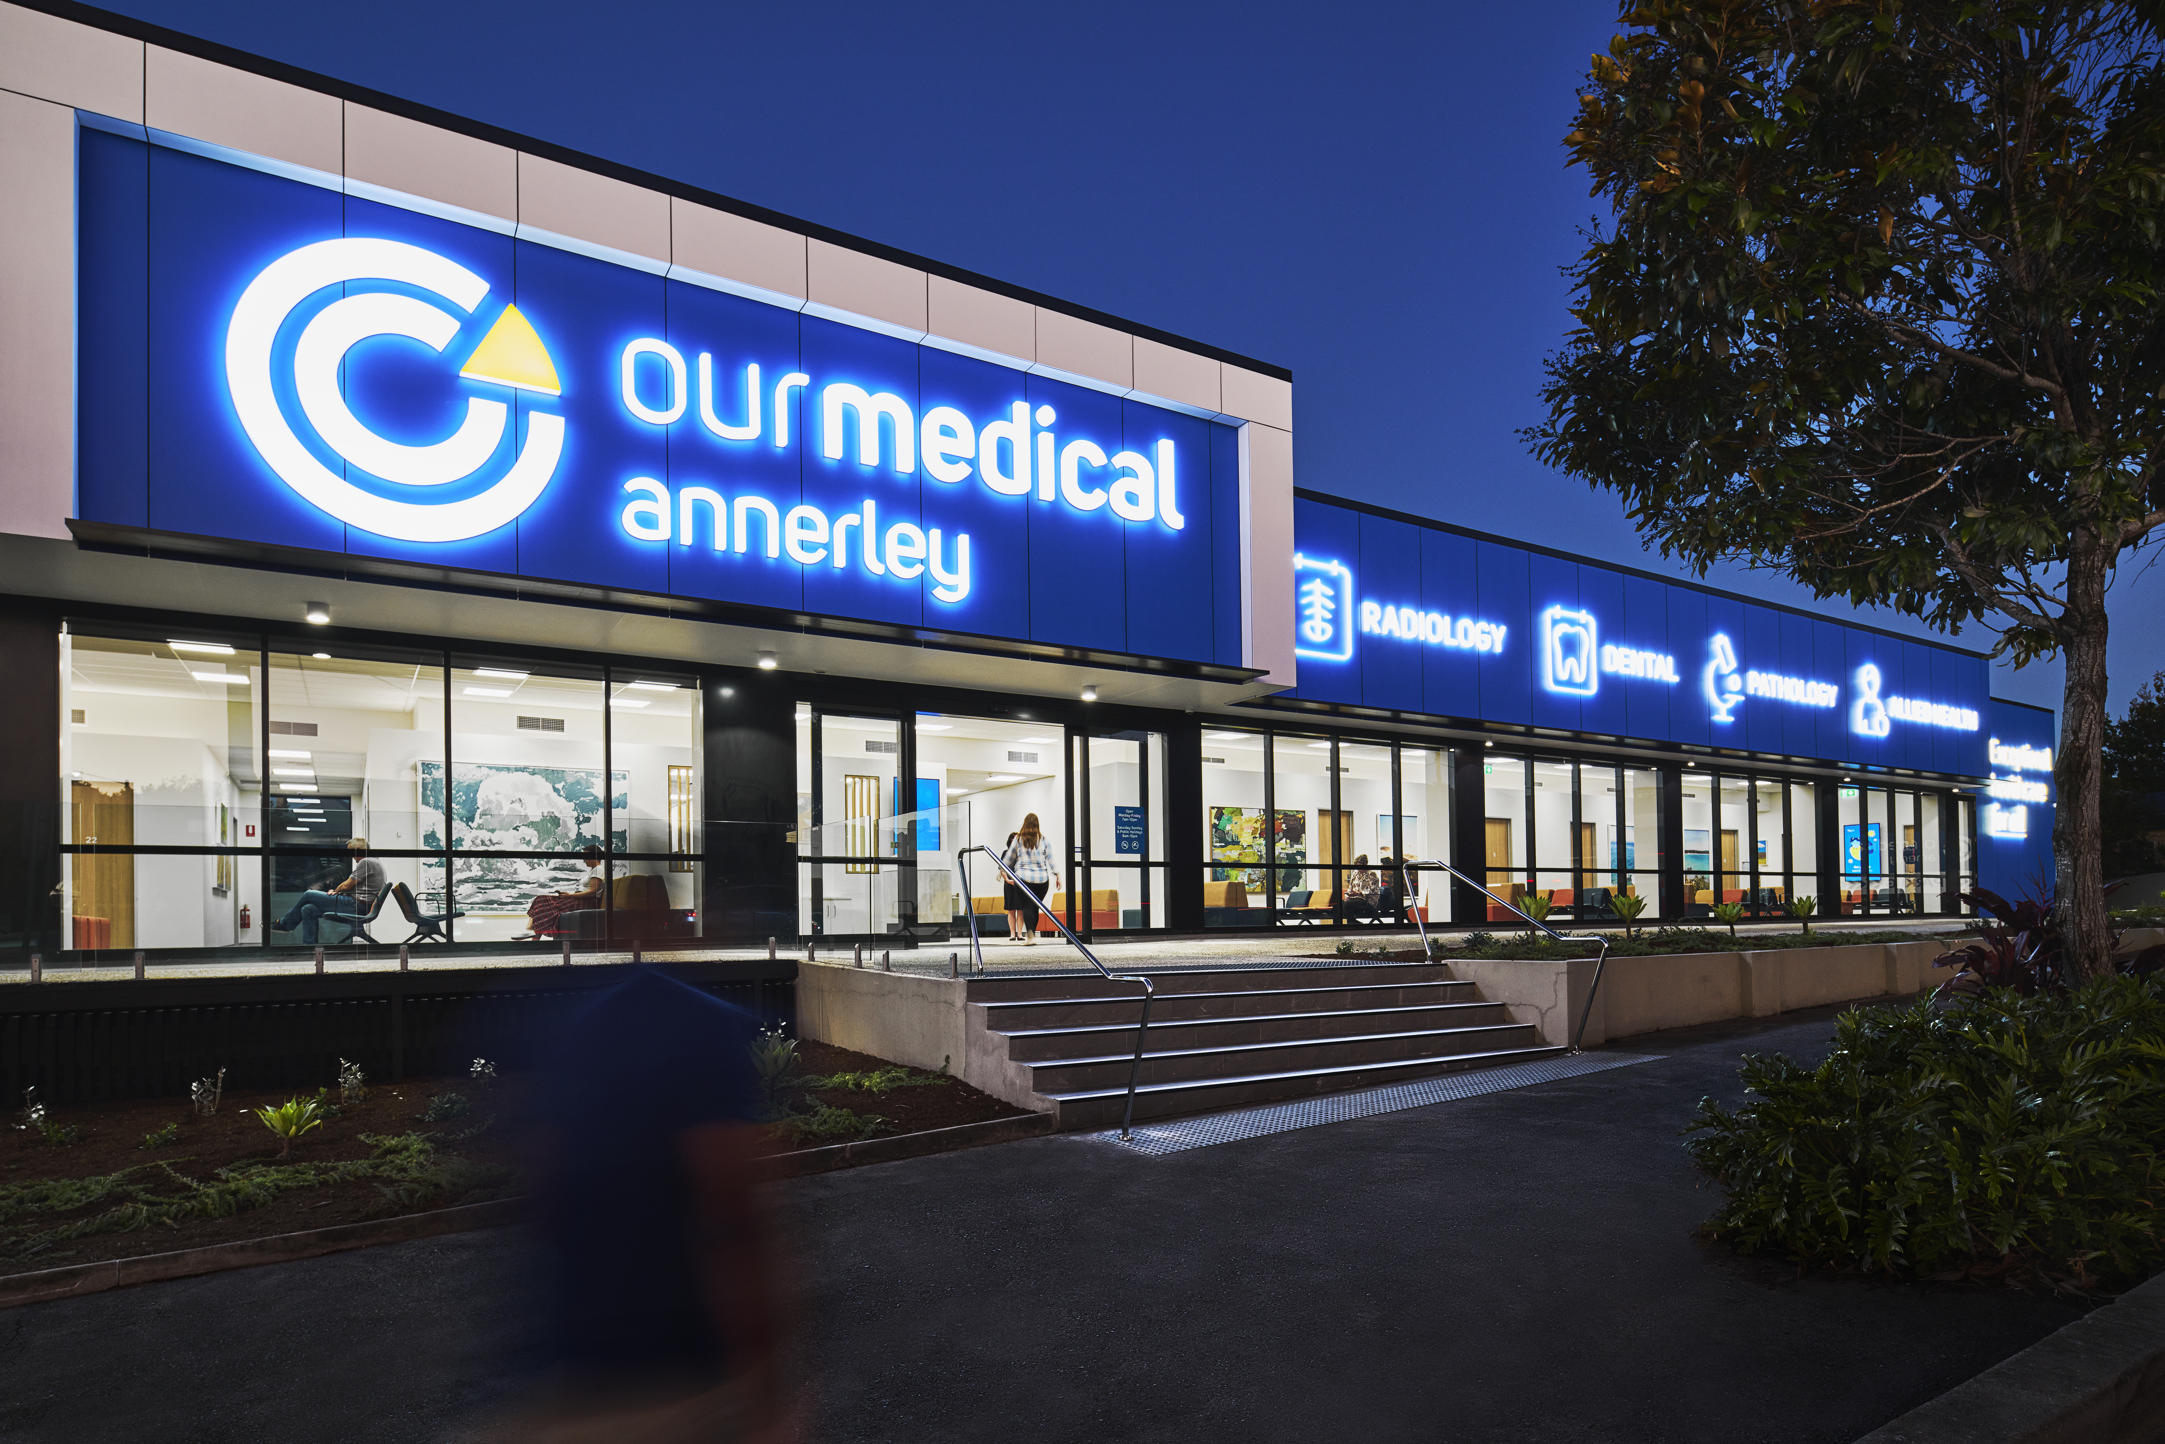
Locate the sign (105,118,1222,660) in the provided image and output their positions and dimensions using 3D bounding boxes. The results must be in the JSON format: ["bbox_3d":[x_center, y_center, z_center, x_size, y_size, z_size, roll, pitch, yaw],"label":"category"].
[{"bbox_3d":[-2.590,-2.417,10.634,10.346,2.753,0.250,5,-4,-31],"label":"sign"}]

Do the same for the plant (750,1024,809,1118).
[{"bbox_3d":[-1.932,2.201,7.250,0.350,0.540,0.350,2,-6,-31],"label":"plant"}]

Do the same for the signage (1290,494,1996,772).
[{"bbox_3d":[11.506,-0.881,20.406,21.021,2.694,0.250,5,-4,-31],"label":"signage"}]

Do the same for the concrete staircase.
[{"bbox_3d":[1.593,2.298,8.583,4.767,0.840,1.295,5,-8,-31],"label":"concrete staircase"}]

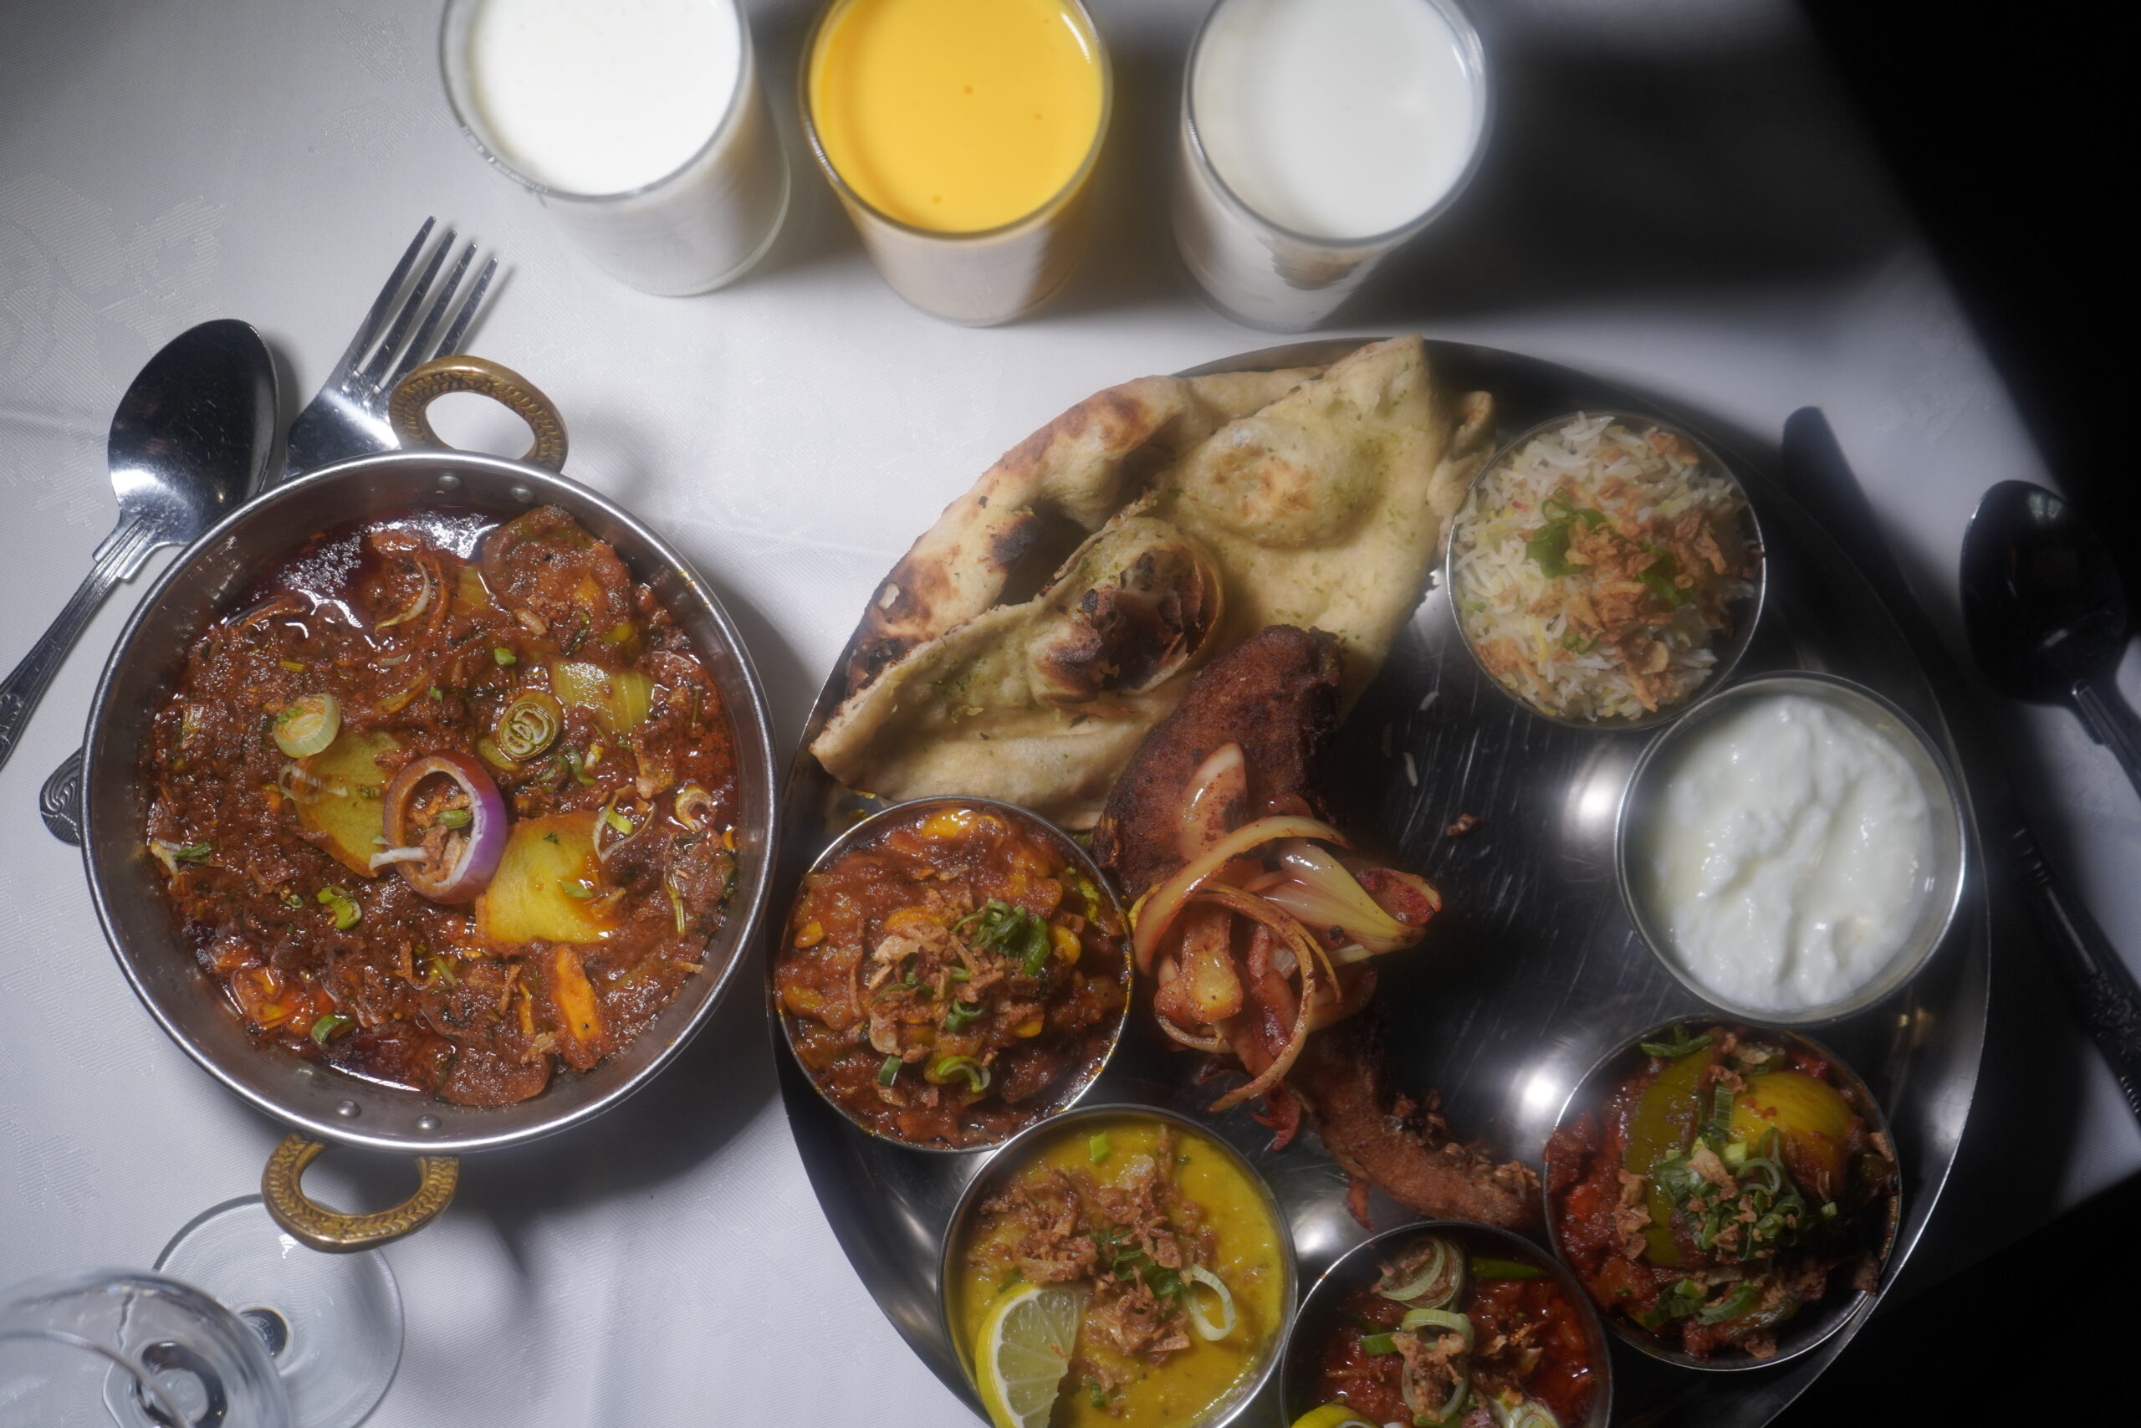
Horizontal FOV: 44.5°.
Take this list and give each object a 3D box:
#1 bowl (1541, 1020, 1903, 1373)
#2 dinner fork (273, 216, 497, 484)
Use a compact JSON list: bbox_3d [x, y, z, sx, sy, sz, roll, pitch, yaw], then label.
[{"bbox_3d":[0.168,0.124,0.693,0.092,0.042,0.092,0,88,0],"label":"bowl"},{"bbox_3d":[-0.220,-0.048,0.714,0.026,0.021,0.196,34,88,1],"label":"dinner fork"}]

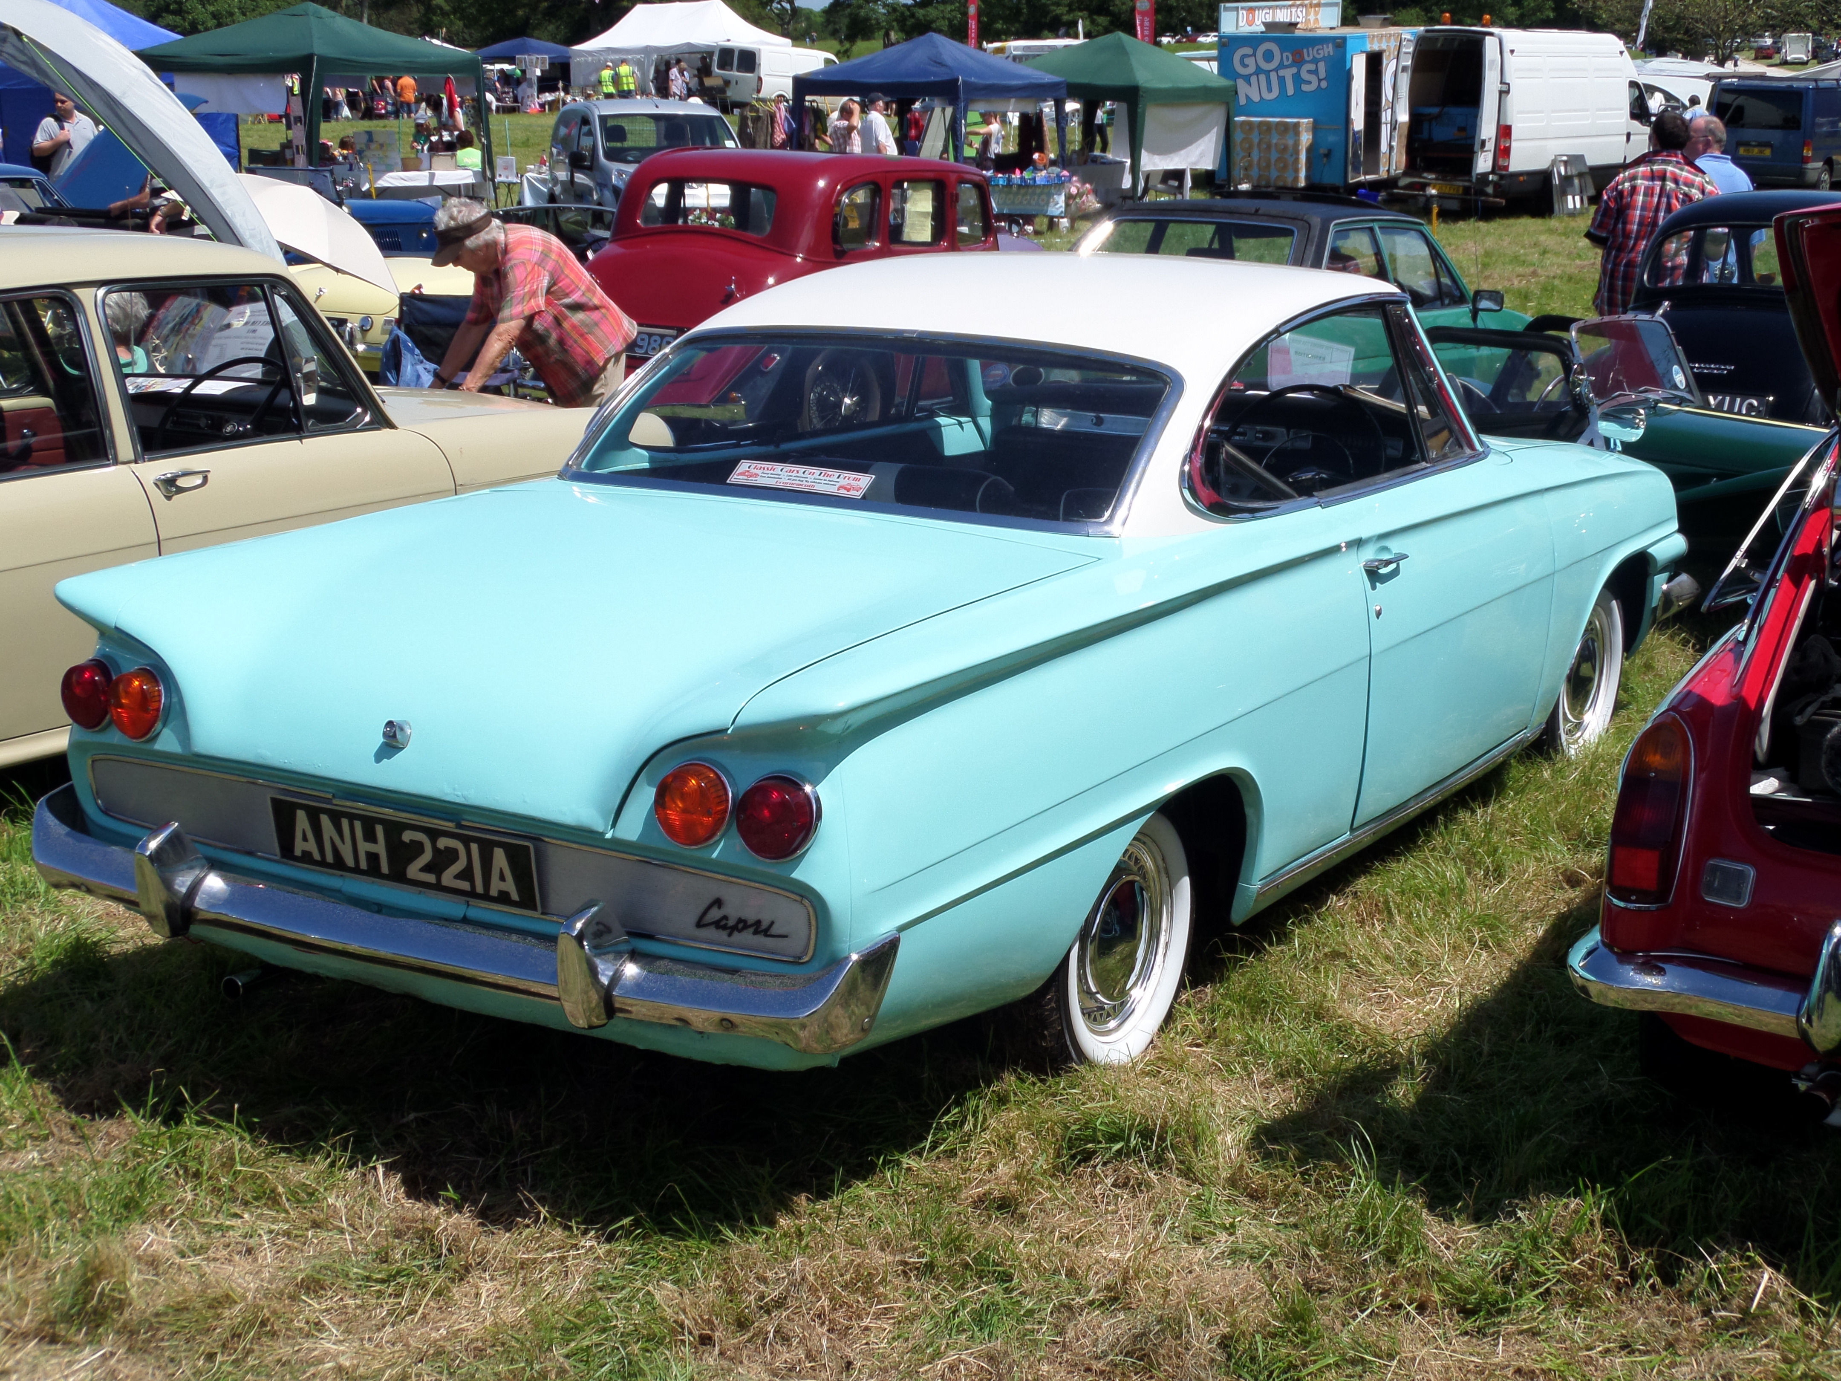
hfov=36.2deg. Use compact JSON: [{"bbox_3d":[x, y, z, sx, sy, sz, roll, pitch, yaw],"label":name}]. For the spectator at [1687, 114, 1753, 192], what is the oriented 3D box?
[{"bbox_3d":[3.912,-1.947,13.800,0.290,1.720,0.480,11,17,39],"label":"spectator"}]

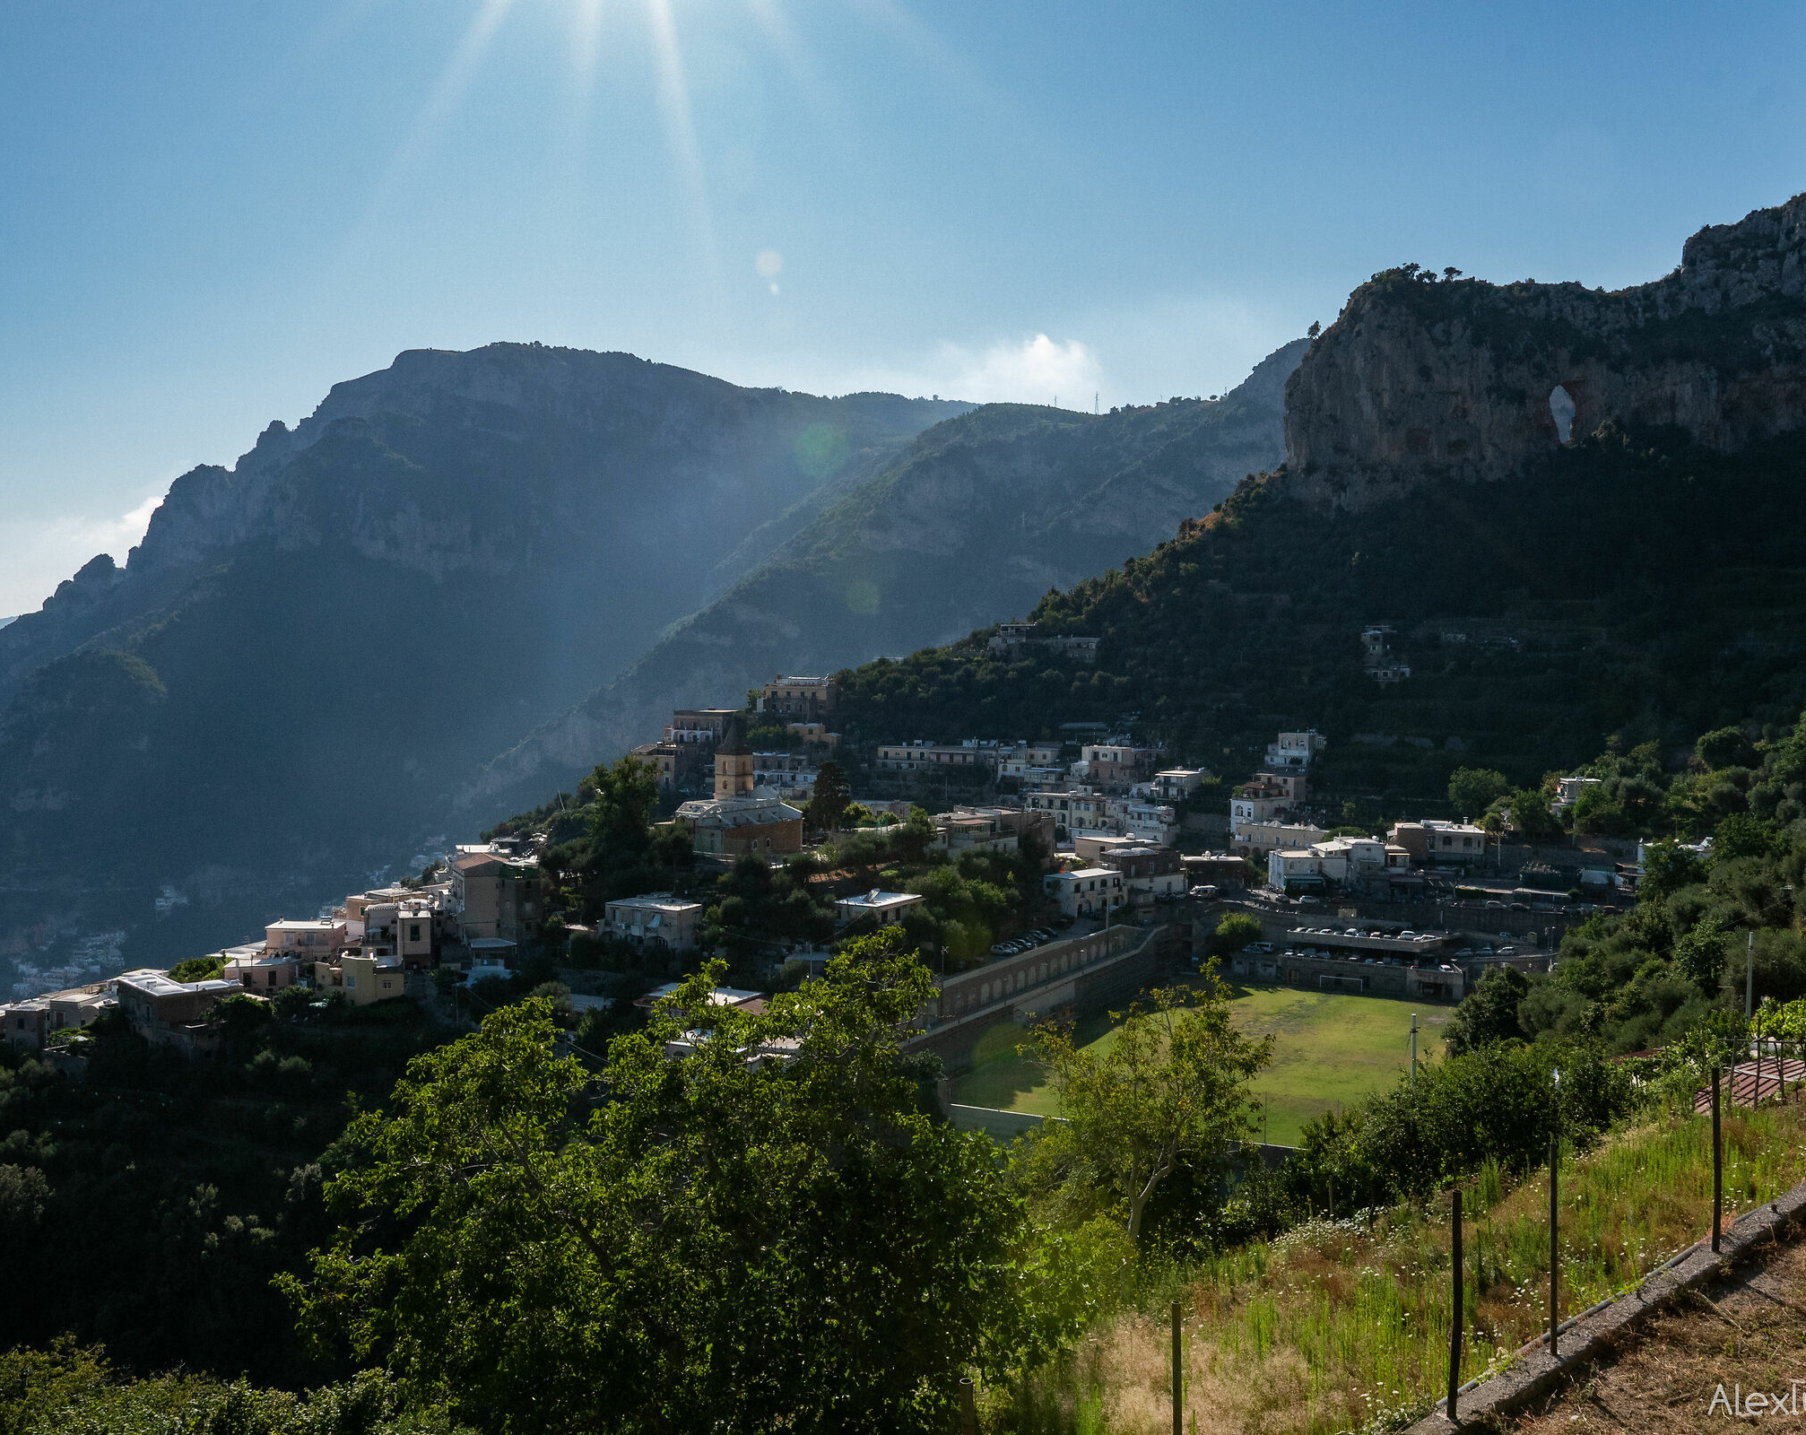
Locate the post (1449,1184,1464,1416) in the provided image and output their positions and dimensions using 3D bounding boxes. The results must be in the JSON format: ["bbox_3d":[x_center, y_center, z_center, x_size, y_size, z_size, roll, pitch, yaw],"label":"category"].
[{"bbox_3d":[3.433,3.639,10.000,0.075,1.422,0.060,0,0,0],"label":"post"}]

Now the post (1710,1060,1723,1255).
[{"bbox_3d":[6.584,3.569,13.050,0.062,1.509,0.055,0,0,0],"label":"post"}]

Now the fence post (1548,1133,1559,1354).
[{"bbox_3d":[4.421,3.577,10.950,0.052,1.518,0.048,0,0,0],"label":"fence post"}]

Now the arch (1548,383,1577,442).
[{"bbox_3d":[216.760,-99.682,530.000,10.000,19.300,7.000,0,0,27],"label":"arch"}]

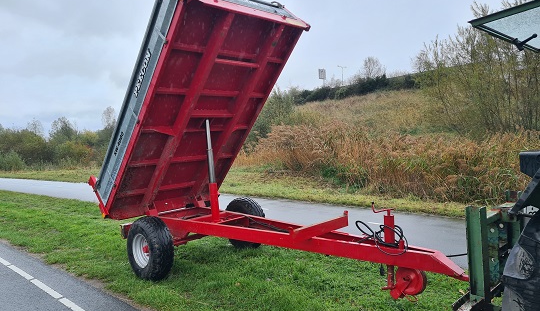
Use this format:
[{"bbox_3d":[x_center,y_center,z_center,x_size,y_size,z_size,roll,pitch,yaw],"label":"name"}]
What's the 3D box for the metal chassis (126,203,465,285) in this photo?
[{"bbox_3d":[-0.012,0.847,4.564,1.464,0.556,4.293,-7,4,-44],"label":"metal chassis"}]

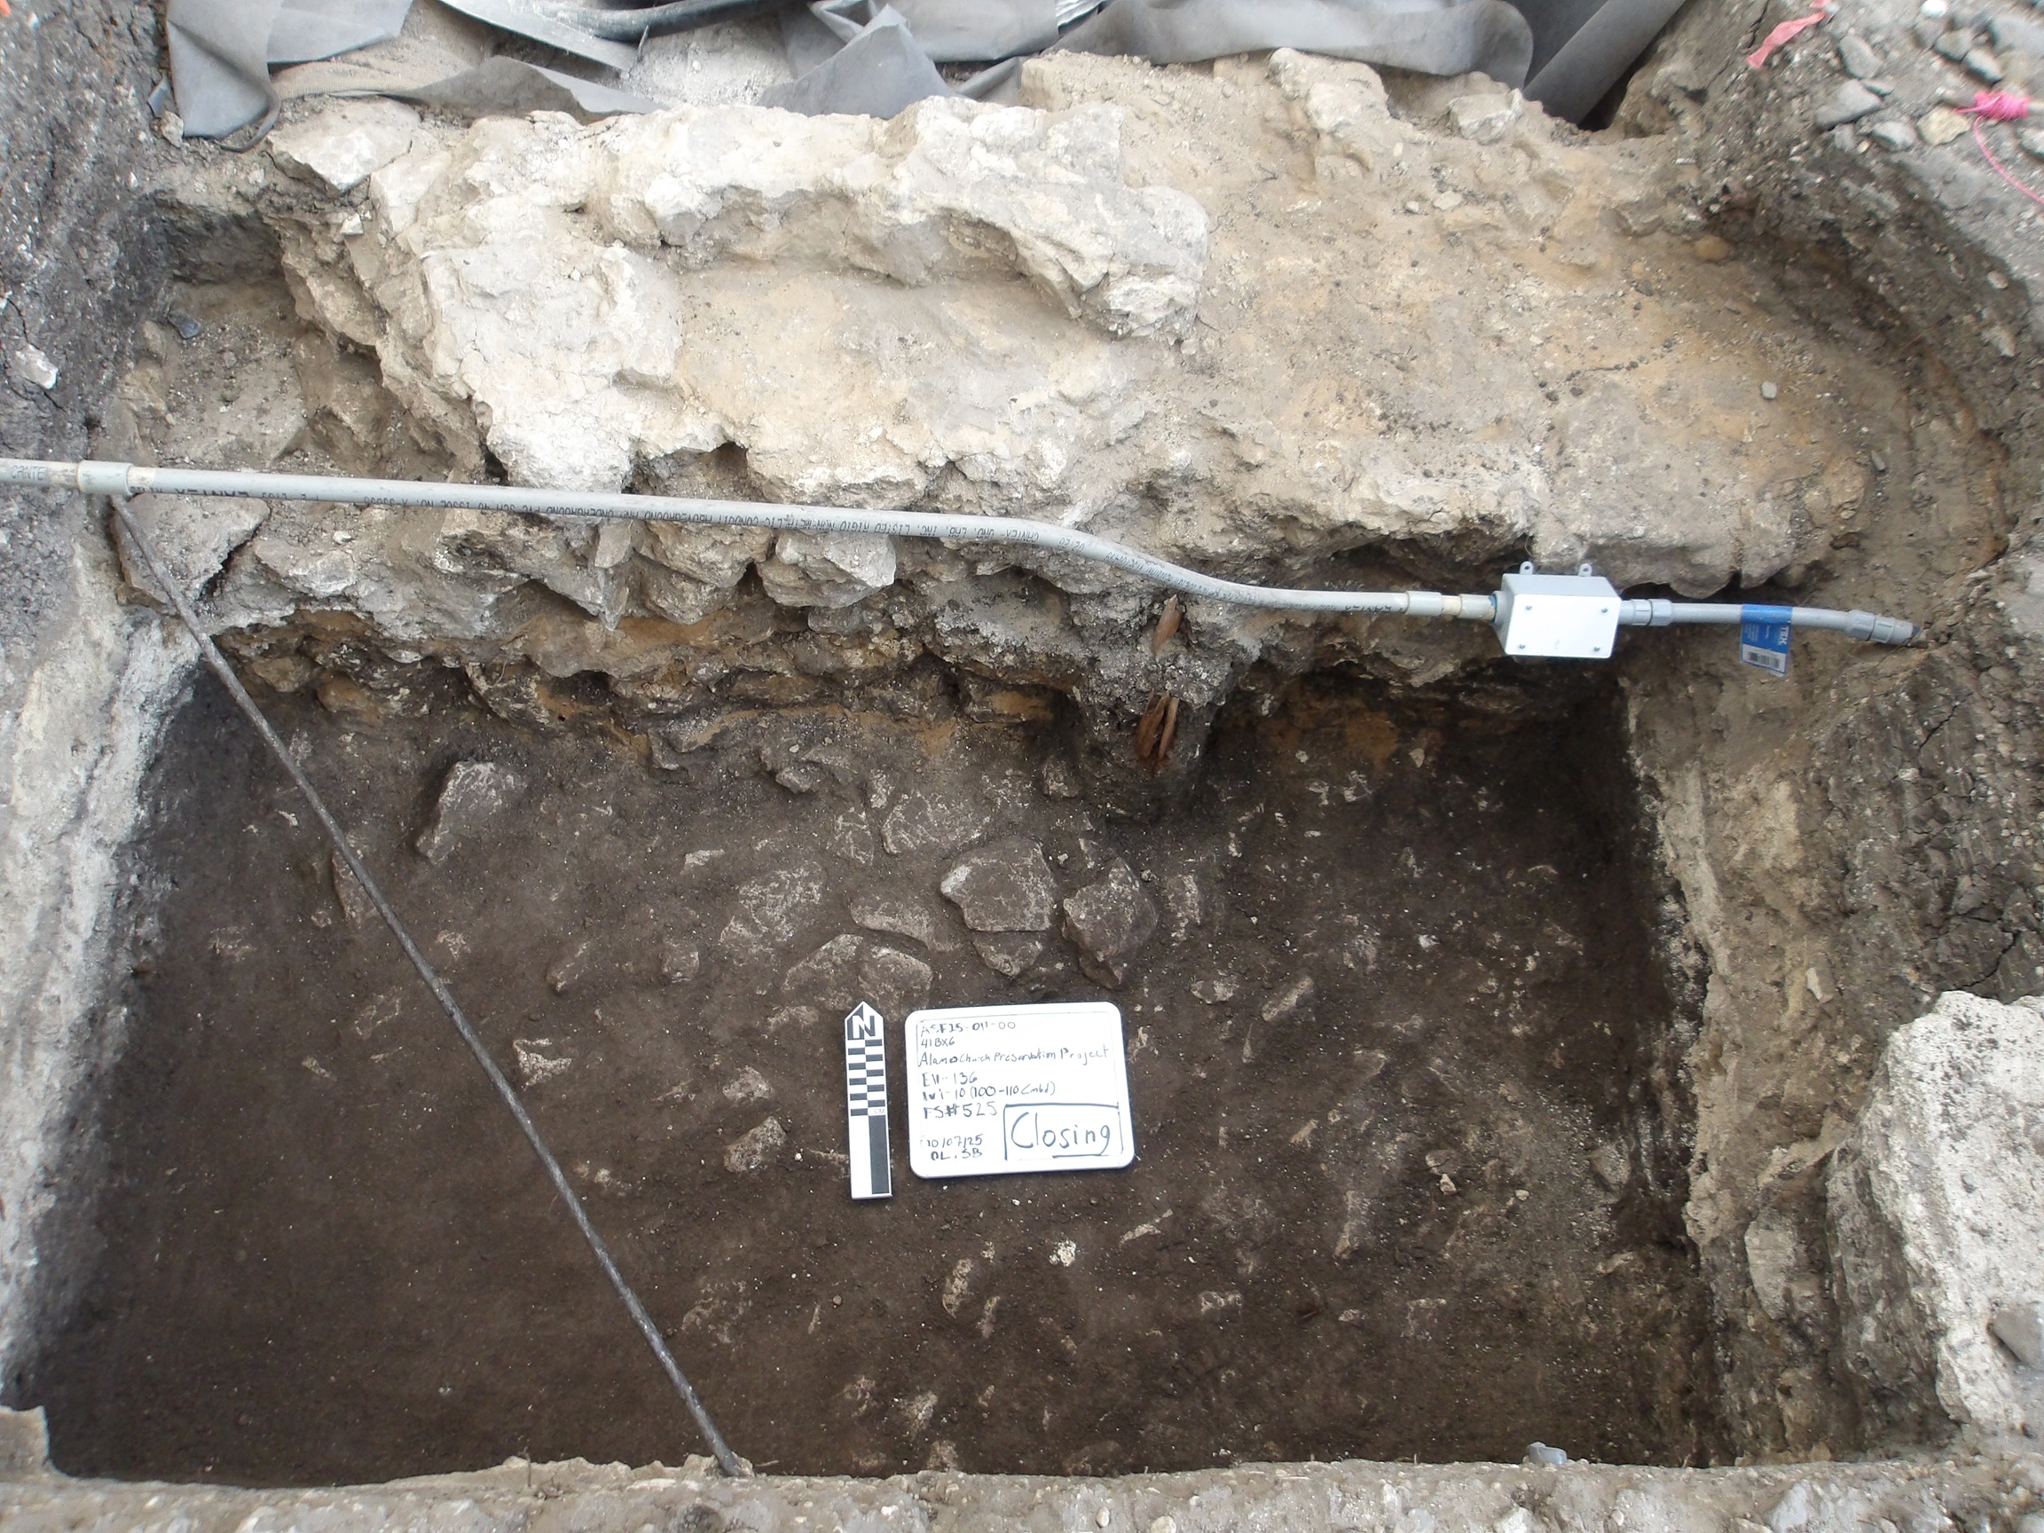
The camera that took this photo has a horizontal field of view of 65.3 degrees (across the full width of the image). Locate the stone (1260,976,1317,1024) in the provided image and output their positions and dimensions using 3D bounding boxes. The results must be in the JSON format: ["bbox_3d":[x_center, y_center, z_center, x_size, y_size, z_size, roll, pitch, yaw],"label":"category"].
[{"bbox_3d":[0.350,0.309,2.094,0.085,0.030,0.028,-36,69,-18],"label":"stone"}]

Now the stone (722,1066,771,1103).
[{"bbox_3d":[-0.345,0.407,2.018,0.057,0.032,0.043,0,62,-2],"label":"stone"}]

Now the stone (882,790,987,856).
[{"bbox_3d":[-0.117,0.089,2.183,0.143,0.055,0.086,-3,62,-3],"label":"stone"}]

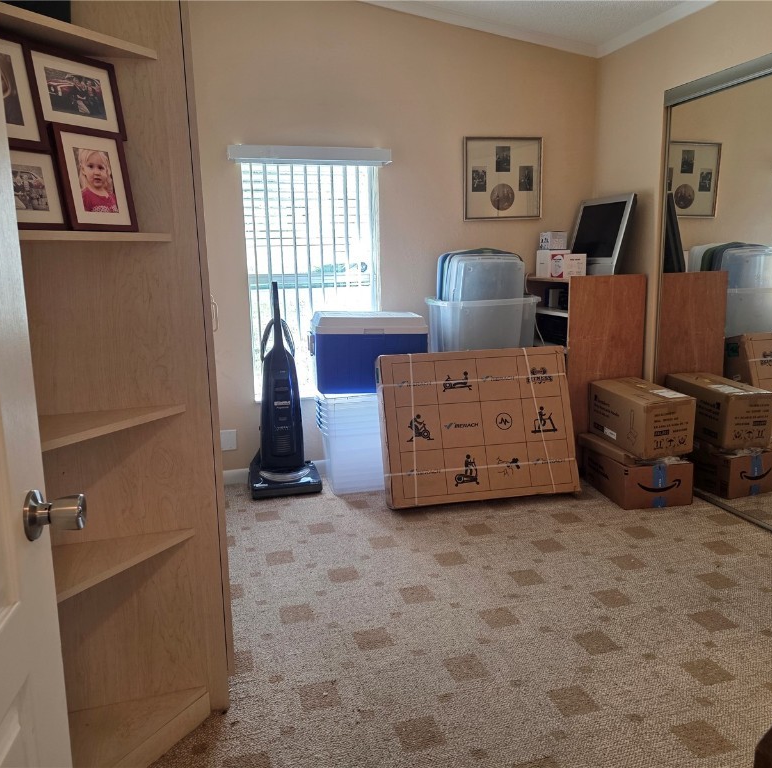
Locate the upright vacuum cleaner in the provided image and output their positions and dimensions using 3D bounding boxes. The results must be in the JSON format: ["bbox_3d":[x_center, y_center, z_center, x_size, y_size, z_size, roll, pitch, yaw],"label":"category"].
[{"bbox_3d":[-0.564,0.025,3.614,0.365,1.110,0.310,-4,11,-15],"label":"upright vacuum cleaner"}]

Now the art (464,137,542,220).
[{"bbox_3d":[0.688,-1.186,3.929,0.497,0.457,0.025,-4,11,-16],"label":"art"}]

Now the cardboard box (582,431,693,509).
[{"bbox_3d":[1.309,0.453,3.585,0.356,0.220,0.520,-2,11,-7],"label":"cardboard box"}]

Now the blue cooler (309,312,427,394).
[{"bbox_3d":[-0.099,-0.175,3.646,0.605,0.390,0.370,-2,11,-8],"label":"blue cooler"}]

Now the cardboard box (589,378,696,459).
[{"bbox_3d":[1.327,0.171,3.561,0.291,0.279,0.473,-4,11,-16],"label":"cardboard box"}]

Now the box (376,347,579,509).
[{"bbox_3d":[0.467,0.212,3.485,0.976,0.744,0.157,-3,-7,-11],"label":"box"}]

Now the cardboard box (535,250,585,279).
[{"bbox_3d":[0.972,-0.667,3.777,0.132,0.150,0.300,-4,11,-16],"label":"cardboard box"}]

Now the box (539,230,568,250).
[{"bbox_3d":[0.944,-0.805,3.833,0.105,0.095,0.110,-4,11,-16],"label":"box"}]

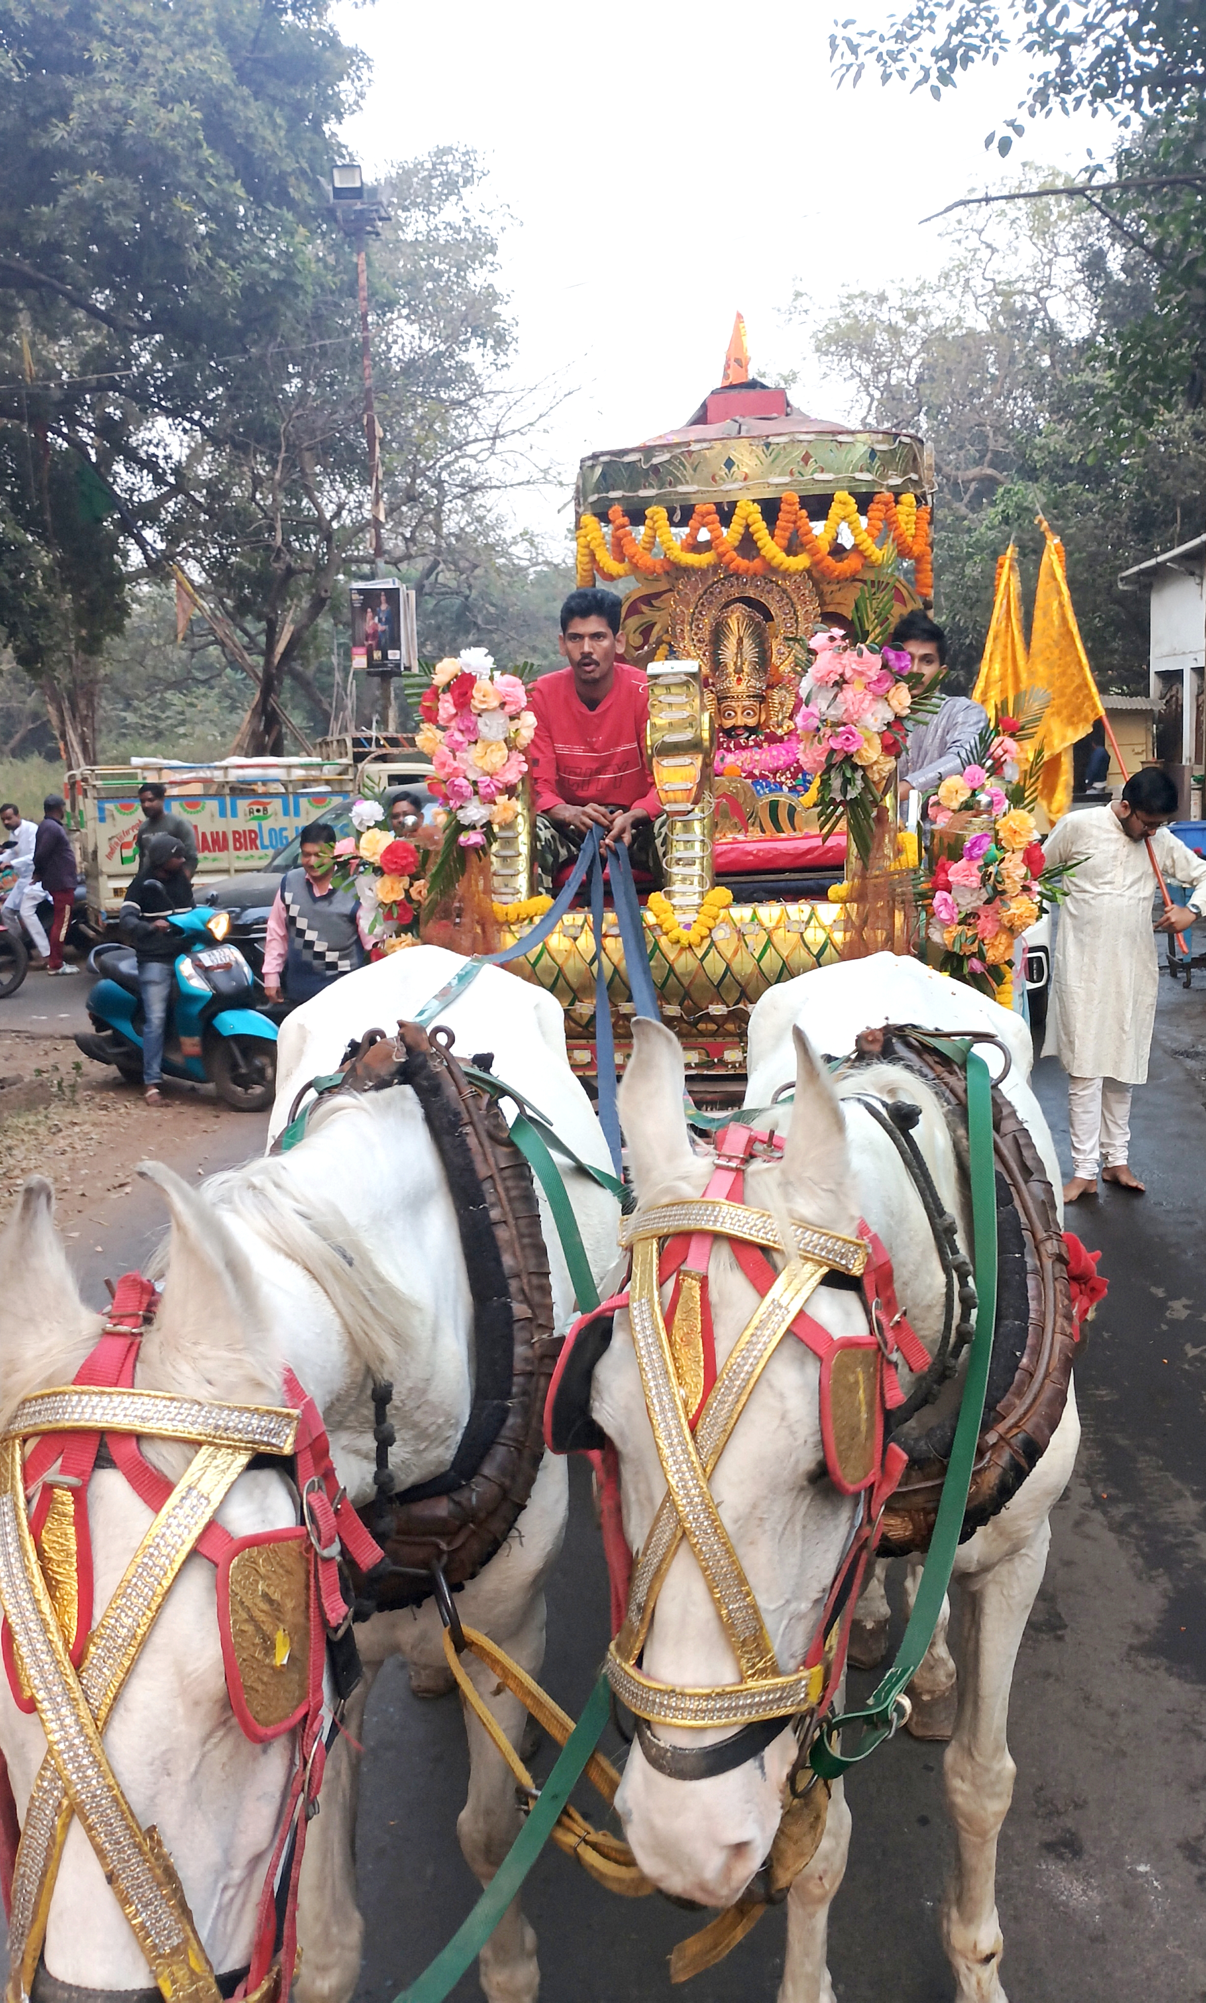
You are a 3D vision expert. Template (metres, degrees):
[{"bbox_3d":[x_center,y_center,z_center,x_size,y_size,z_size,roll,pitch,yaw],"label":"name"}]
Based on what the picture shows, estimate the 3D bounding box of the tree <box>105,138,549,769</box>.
[{"bbox_3d":[-4.603,-7.986,26.969,7.500,11.600,7.000,-5,10,-17],"label":"tree"}]

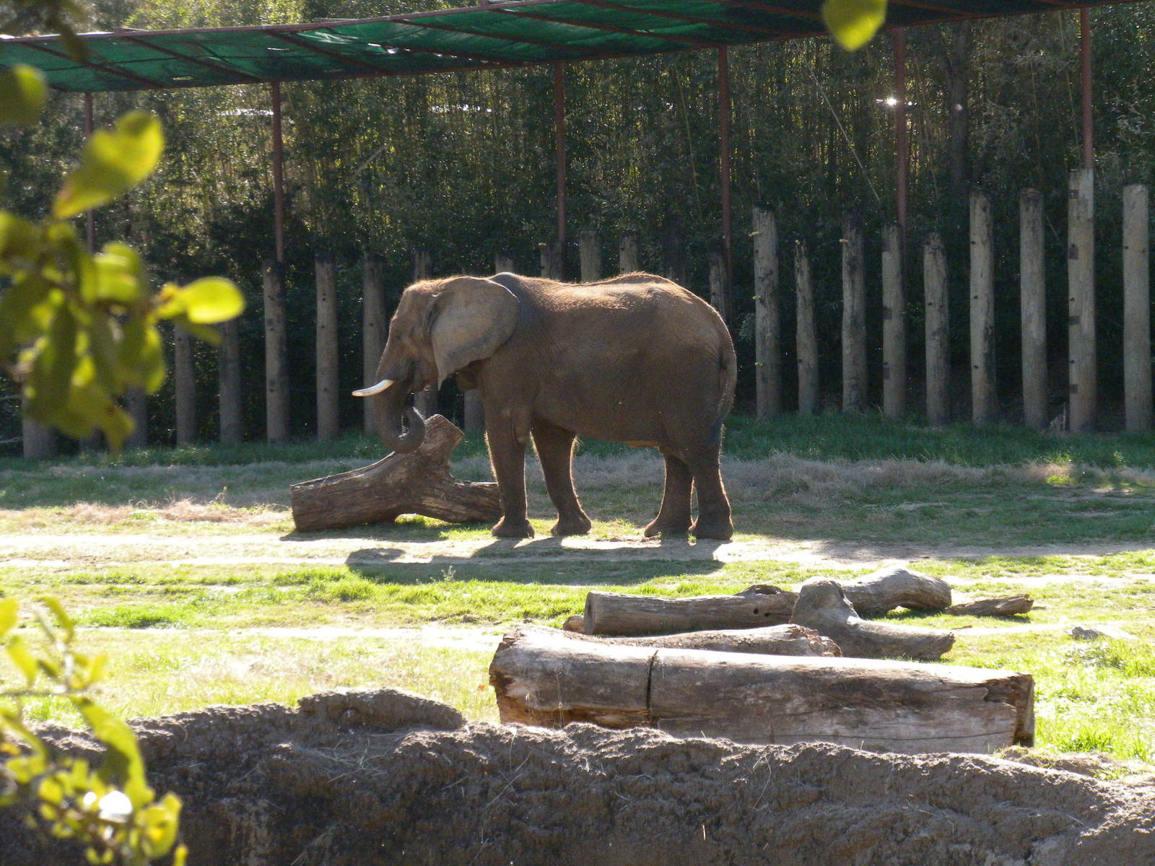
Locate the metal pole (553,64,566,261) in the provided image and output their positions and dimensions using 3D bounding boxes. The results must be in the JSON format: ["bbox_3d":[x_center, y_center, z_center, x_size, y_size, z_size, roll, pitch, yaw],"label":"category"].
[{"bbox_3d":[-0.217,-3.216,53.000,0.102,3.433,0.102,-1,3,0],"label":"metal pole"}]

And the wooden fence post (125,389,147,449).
[{"bbox_3d":[-6.075,-0.743,54.500,0.297,1.920,0.297,-2,3,-6],"label":"wooden fence post"}]

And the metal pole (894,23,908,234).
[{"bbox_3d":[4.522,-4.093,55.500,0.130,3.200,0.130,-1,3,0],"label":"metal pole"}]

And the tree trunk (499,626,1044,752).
[{"bbox_3d":[1.164,1.652,25.275,3.520,0.640,0.660,3,6,22],"label":"tree trunk"}]

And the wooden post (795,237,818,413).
[{"bbox_3d":[3.268,-1.496,56.500,0.280,2.500,0.280,-1,3,0],"label":"wooden post"}]

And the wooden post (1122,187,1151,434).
[{"bbox_3d":[6.766,-1.511,48.000,0.316,2.989,0.316,-1,3,8],"label":"wooden post"}]

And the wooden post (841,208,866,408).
[{"bbox_3d":[3.549,-1.536,51.000,0.307,2.550,0.307,-1,3,4],"label":"wooden post"}]

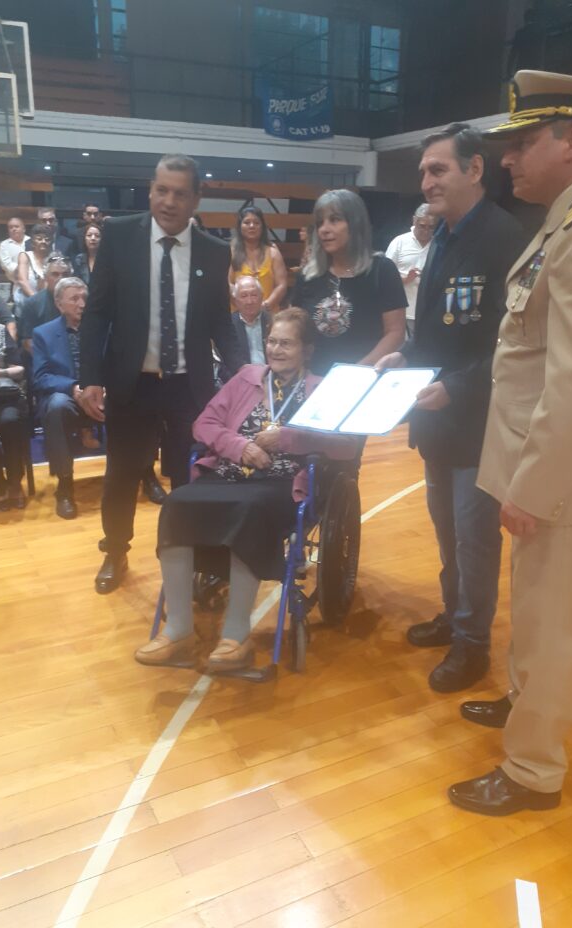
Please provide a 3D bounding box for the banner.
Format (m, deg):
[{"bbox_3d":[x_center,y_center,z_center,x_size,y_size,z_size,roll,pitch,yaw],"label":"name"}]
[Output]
[{"bbox_3d":[0.207,-6.313,13.000,1.400,0.980,0.060,-8,20,-25],"label":"banner"}]

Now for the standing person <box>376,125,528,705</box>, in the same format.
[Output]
[{"bbox_3d":[0.527,-0.174,2.466,0.460,1.800,0.560,-14,23,-39],"label":"standing person"}]

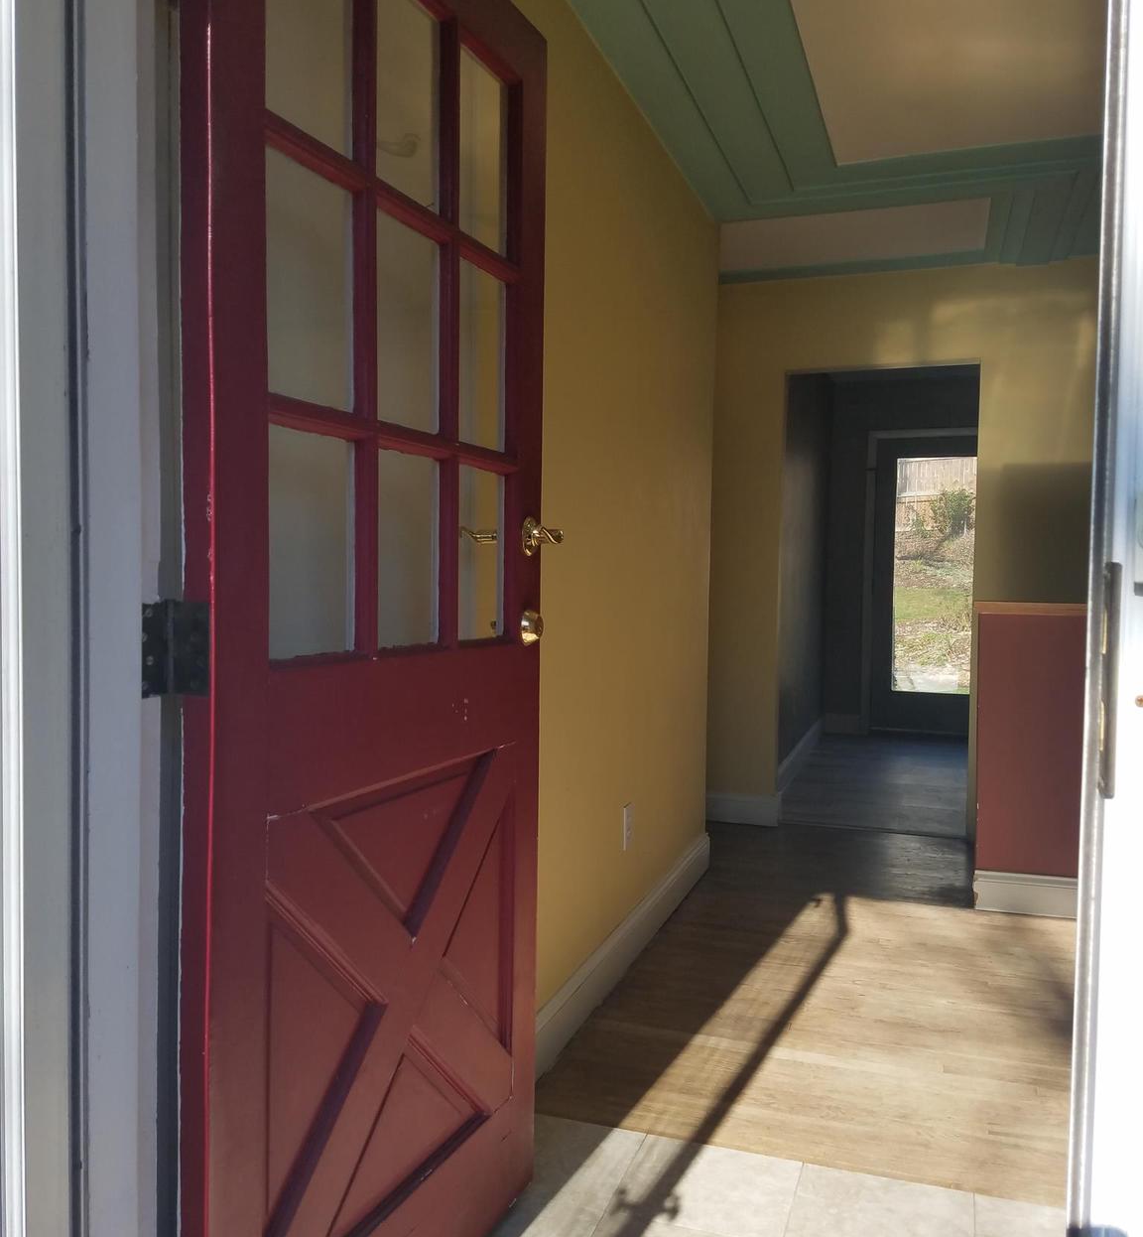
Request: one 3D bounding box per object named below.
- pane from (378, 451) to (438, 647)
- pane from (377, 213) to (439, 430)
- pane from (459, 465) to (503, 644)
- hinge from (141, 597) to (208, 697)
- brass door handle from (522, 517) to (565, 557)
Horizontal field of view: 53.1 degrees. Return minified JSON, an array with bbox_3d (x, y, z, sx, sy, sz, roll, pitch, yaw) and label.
[{"bbox_3d":[-0.241,-0.097,1.651,0.010,0.280,0.199,2,2,22],"label":"pane"},{"bbox_3d":[-0.237,-0.414,1.639,0.010,0.290,0.199,2,2,22],"label":"pane"},{"bbox_3d":[-0.152,-0.104,1.879,0.010,0.280,0.195,2,2,22],"label":"pane"},{"bbox_3d":[-0.423,0.033,1.220,0.059,0.103,0.047,2,2,22],"label":"hinge"},{"bbox_3d":[-0.056,-0.143,1.966,0.066,0.071,0.128,2,2,22],"label":"brass door handle"}]

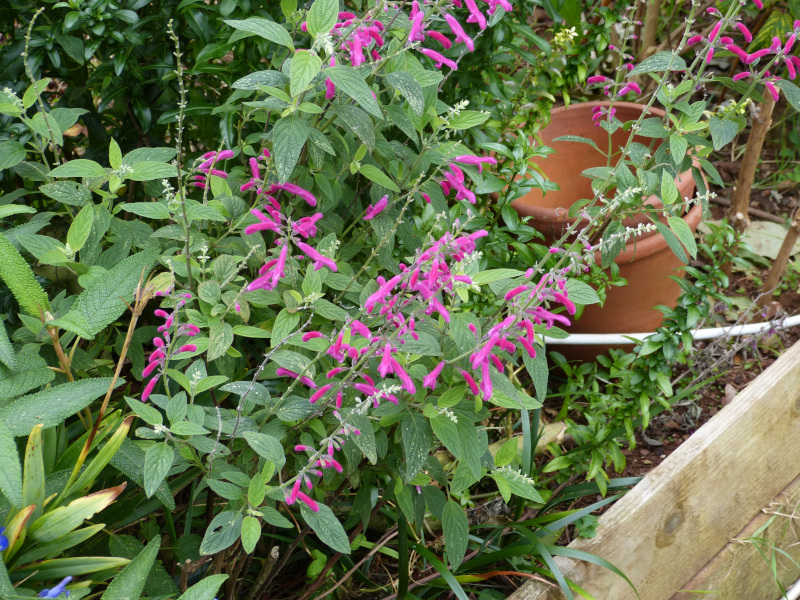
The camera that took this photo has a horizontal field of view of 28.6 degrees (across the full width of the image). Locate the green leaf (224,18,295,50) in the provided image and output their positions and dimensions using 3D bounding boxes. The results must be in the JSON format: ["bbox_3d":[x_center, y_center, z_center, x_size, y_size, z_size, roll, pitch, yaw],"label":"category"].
[{"bbox_3d":[-0.140,-0.265,1.570,0.077,0.012,0.027,23,45,-6],"label":"green leaf"}]

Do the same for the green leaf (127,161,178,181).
[{"bbox_3d":[-0.265,-0.140,1.700,0.064,0.010,0.027,0,53,6],"label":"green leaf"}]

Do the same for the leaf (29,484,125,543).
[{"bbox_3d":[-0.313,0.206,1.520,0.098,0.013,0.032,-25,56,-9],"label":"leaf"}]

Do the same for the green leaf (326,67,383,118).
[{"bbox_3d":[-0.046,-0.211,1.600,0.081,0.012,0.034,43,56,14],"label":"green leaf"}]

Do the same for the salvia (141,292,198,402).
[{"bbox_3d":[-0.214,0.044,1.460,0.053,0.098,0.048,0,33,0],"label":"salvia"}]

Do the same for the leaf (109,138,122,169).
[{"bbox_3d":[-0.308,-0.159,1.700,0.015,0.007,0.035,-4,73,-10],"label":"leaf"}]

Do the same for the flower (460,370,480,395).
[{"bbox_3d":[0.070,0.082,1.570,0.009,0.010,0.030,-26,73,-34],"label":"flower"}]

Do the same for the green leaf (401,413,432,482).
[{"bbox_3d":[0.017,0.153,1.630,0.034,0.075,0.014,1,-11,1],"label":"green leaf"}]

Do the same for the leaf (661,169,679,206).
[{"bbox_3d":[0.278,-0.116,1.620,0.018,0.039,0.009,-4,-9,-1],"label":"leaf"}]

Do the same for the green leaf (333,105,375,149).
[{"bbox_3d":[-0.043,-0.160,1.450,0.026,0.009,0.053,-34,76,-34],"label":"green leaf"}]

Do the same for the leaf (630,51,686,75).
[{"bbox_3d":[0.293,-0.269,1.780,0.066,0.010,0.029,-6,56,-6],"label":"leaf"}]

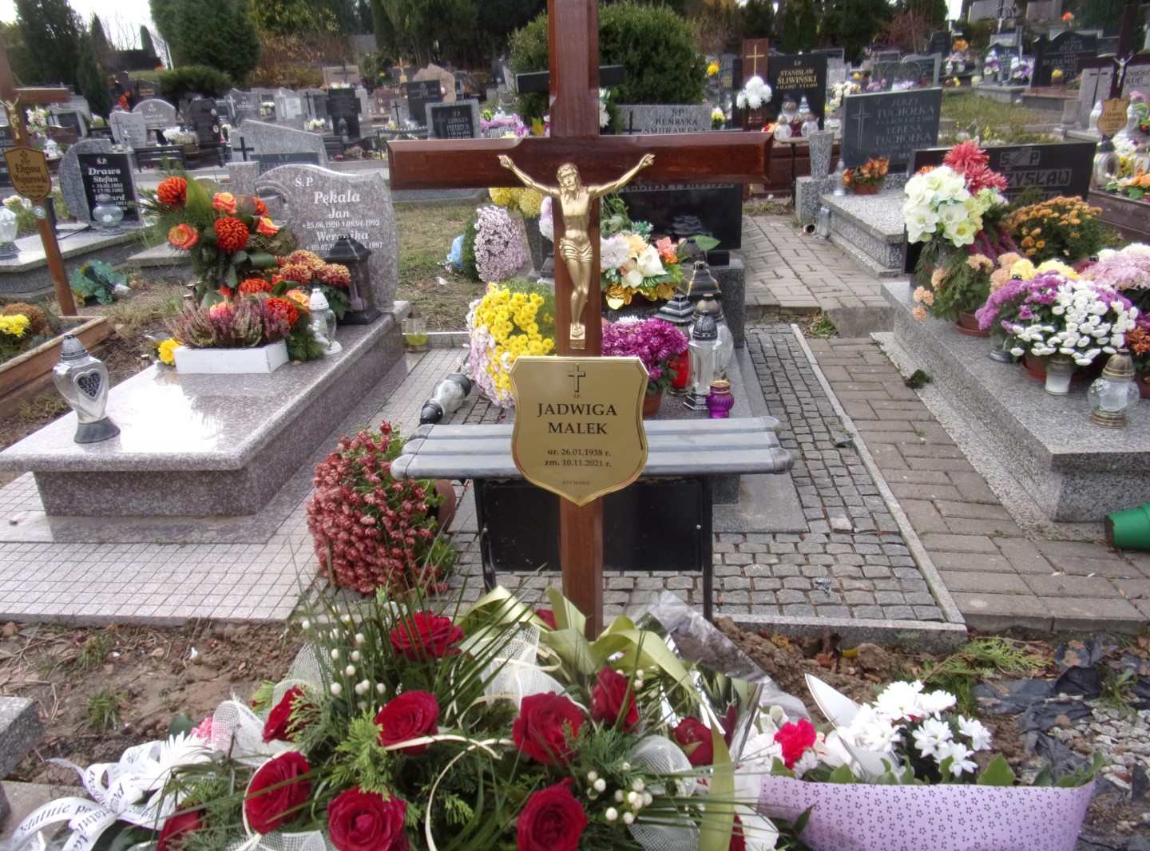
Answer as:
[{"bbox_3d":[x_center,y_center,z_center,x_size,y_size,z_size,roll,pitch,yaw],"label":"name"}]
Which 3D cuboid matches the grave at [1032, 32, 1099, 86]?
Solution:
[{"bbox_3d":[6.946,-5.201,11.300,0.800,0.660,0.110,0,20,6],"label":"grave"}]

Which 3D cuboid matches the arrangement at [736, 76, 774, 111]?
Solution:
[{"bbox_3d":[1.825,-3.386,8.100,0.360,0.330,0.300,0,20,6],"label":"arrangement"}]

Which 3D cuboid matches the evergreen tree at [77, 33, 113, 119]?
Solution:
[{"bbox_3d":[-10.286,-7.437,17.079,0.700,1.850,0.700,0,23,5],"label":"evergreen tree"}]

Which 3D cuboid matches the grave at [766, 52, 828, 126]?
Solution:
[{"bbox_3d":[2.333,-3.530,8.400,0.620,0.740,0.090,-1,21,6],"label":"grave"}]

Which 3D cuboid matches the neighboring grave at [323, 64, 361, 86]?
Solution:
[{"bbox_3d":[-5.837,-8.710,20.000,0.930,0.650,0.130,-1,21,6],"label":"neighboring grave"}]

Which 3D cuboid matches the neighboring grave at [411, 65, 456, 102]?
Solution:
[{"bbox_3d":[-3.066,-7.473,17.500,0.920,0.860,0.200,-1,21,6],"label":"neighboring grave"}]

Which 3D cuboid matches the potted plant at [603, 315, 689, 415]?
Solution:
[{"bbox_3d":[0.196,-0.192,2.577,0.360,0.310,0.340,0,23,5],"label":"potted plant"}]

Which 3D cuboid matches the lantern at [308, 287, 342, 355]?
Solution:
[{"bbox_3d":[-1.048,-0.441,3.346,0.115,0.280,0.115,0,23,5],"label":"lantern"}]

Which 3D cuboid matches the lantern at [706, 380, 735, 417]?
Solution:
[{"bbox_3d":[0.482,-0.087,2.650,0.093,0.125,0.093,0,20,6],"label":"lantern"}]

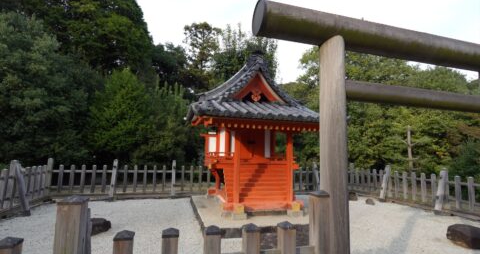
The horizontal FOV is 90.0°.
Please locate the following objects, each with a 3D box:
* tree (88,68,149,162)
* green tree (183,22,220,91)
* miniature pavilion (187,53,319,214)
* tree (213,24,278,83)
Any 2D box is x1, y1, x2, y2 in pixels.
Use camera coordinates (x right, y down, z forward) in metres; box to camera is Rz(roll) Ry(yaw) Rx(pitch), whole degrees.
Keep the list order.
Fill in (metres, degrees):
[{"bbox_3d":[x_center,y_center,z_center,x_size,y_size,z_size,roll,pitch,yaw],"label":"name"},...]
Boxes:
[{"bbox_3d":[-5.502,-0.209,10.593,2.700,4.864,2.700,2,-5,-16],"label":"tree"},{"bbox_3d":[-3.699,-3.409,21.955,3.600,12.823,3.600,2,-5,-16],"label":"green tree"},{"bbox_3d":[0.294,0.138,5.590,2.860,3.380,2.680,2,-5,-16],"label":"miniature pavilion"},{"bbox_3d":[0.398,-3.027,20.493,5.600,11.928,5.600,2,-5,-16],"label":"tree"}]

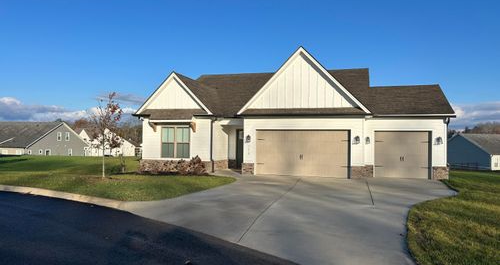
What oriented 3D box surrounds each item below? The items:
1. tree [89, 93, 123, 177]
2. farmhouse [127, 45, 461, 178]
[{"bbox_3d":[-7.700,0.100,20.000,1.800,4.550,1.800,0,0,14],"label":"tree"},{"bbox_3d":[3.050,-1.100,25.900,17.100,6.750,13.200,0,0,14],"label":"farmhouse"}]

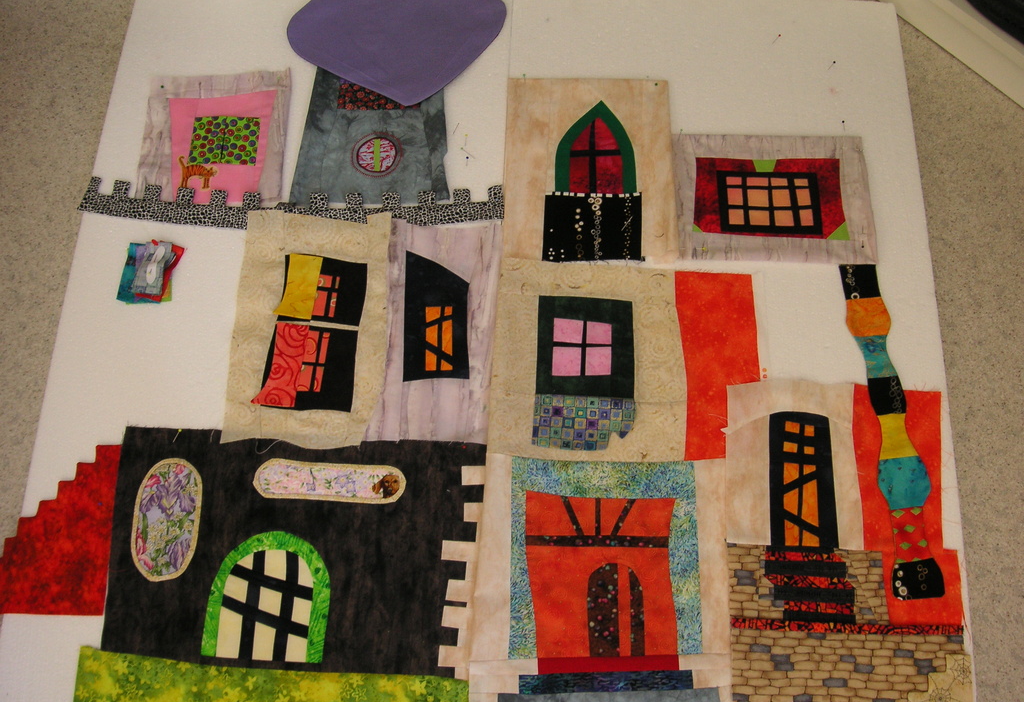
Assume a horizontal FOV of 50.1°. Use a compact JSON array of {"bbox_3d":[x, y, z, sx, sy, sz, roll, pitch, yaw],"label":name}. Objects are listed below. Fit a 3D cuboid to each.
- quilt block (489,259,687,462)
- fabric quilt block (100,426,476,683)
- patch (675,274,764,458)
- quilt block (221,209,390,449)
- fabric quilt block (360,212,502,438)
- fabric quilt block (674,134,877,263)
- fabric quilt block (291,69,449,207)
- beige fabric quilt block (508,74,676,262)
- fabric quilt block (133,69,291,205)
[{"bbox_3d":[0.106,0.010,1.451,0.253,0.006,0.281,3,68,2],"label":"quilt block"},{"bbox_3d":[-0.276,0.242,1.361,0.465,0.006,0.293,3,68,2],"label":"fabric quilt block"},{"bbox_3d":[0.276,0.015,1.446,0.107,0.006,0.268,1,68,1],"label":"patch"},{"bbox_3d":[-0.275,-0.036,1.476,0.199,0.006,0.343,1,68,1],"label":"quilt block"},{"bbox_3d":[-0.102,-0.035,1.472,0.160,0.006,0.327,2,68,2],"label":"fabric quilt block"},{"bbox_3d":[0.367,-0.218,1.540,0.270,0.006,0.204,1,68,1],"label":"fabric quilt block"},{"bbox_3d":[-0.199,-0.323,1.592,0.225,0.006,0.246,1,68,1],"label":"fabric quilt block"},{"bbox_3d":[0.119,-0.280,1.673,0.258,0.010,0.324,2,67,1],"label":"beige fabric quilt block"},{"bbox_3d":[-0.433,-0.313,1.592,0.207,0.006,0.227,-2,68,0],"label":"fabric quilt block"}]

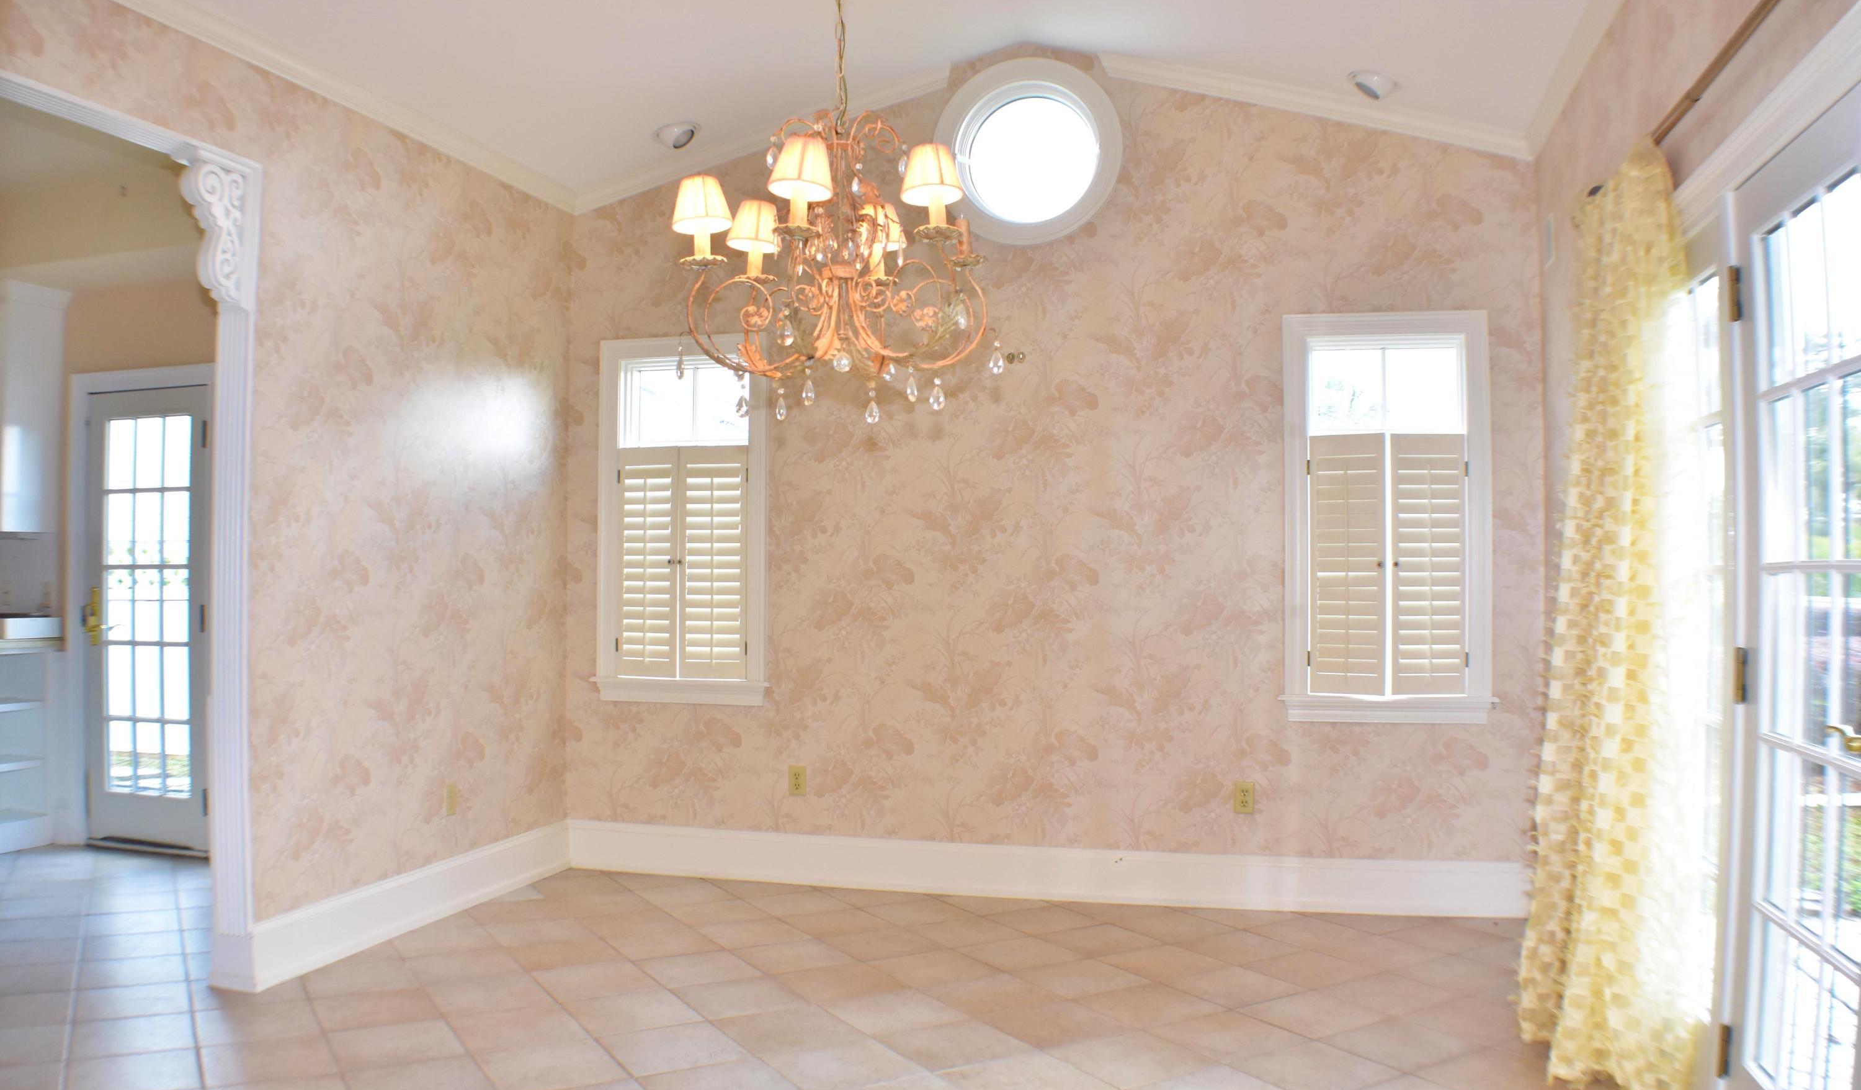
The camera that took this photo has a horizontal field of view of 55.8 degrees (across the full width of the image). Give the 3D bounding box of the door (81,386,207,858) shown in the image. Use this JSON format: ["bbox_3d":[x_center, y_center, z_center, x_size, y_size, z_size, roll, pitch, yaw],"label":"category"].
[{"bbox_3d":[-3.338,0.323,7.500,0.635,2.000,0.060,0,-1,17],"label":"door"}]

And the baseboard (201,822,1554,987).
[{"bbox_3d":[0.031,1.228,5.681,3.850,0.197,2.160,0,-1,14],"label":"baseboard"}]

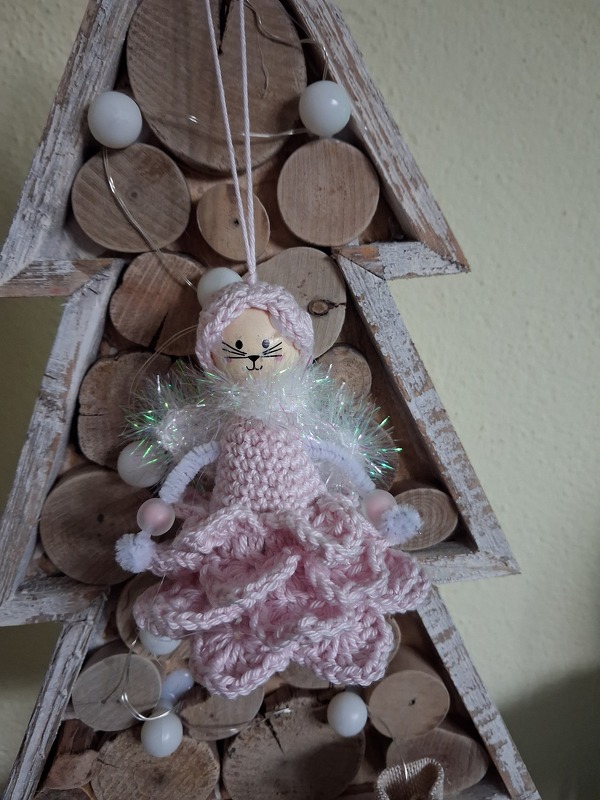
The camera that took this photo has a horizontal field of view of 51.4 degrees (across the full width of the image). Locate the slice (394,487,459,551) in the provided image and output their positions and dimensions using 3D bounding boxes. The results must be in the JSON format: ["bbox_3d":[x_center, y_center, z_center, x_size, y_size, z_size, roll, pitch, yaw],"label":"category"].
[{"bbox_3d":[0.052,0.050,0.276,0.031,0.028,0.020,-4,10,-5],"label":"slice"}]

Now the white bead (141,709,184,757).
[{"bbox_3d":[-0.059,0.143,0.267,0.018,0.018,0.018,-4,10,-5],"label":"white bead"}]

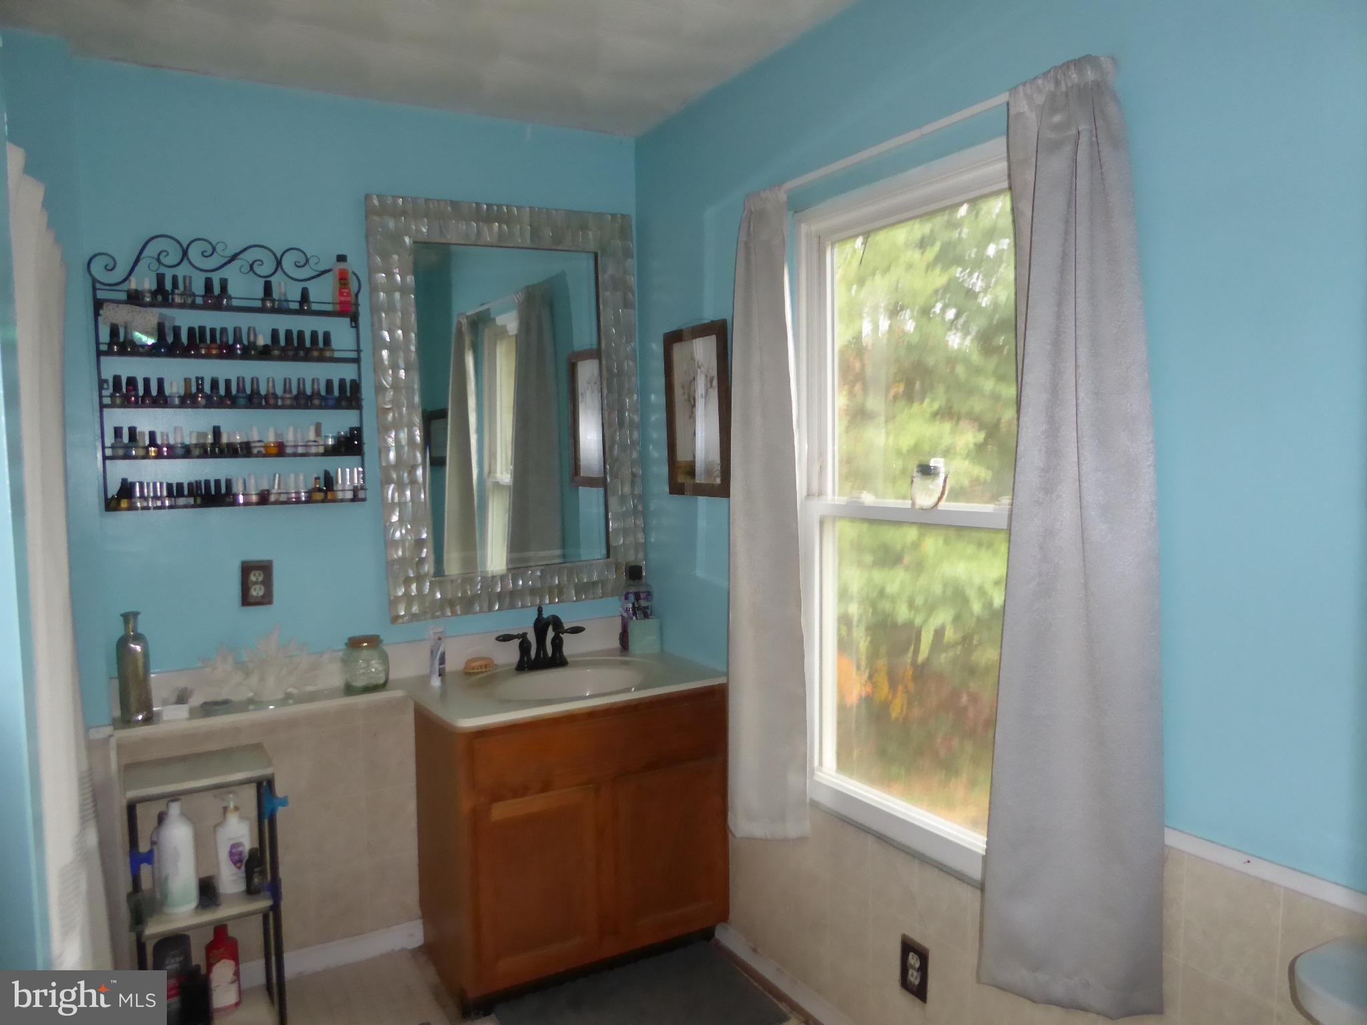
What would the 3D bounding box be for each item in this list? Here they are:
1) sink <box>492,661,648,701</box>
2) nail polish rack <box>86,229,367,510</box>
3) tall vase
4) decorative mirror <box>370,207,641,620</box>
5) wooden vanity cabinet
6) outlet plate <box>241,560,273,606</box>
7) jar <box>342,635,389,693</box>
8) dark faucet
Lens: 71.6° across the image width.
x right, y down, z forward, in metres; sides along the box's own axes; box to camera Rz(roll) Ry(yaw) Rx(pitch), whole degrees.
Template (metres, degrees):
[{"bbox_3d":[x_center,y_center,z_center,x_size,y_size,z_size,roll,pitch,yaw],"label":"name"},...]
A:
[{"bbox_3d":[-0.311,0.539,2.634,0.452,0.138,0.330,-4,4,-30],"label":"sink"},{"bbox_3d":[-1.162,-0.357,2.467,0.628,0.683,0.057,-4,4,-30],"label":"nail polish rack"},{"bbox_3d":[-1.363,0.383,2.363,0.082,0.277,0.082,-4,4,-30],"label":"tall vase"},{"bbox_3d":[-0.504,-0.307,2.847,0.809,1.185,0.035,-5,7,-30],"label":"decorative mirror"},{"bbox_3d":[-0.336,0.846,2.725,0.773,0.709,0.535,-4,4,-30],"label":"wooden vanity cabinet"},{"bbox_3d":[-1.140,0.190,2.537,0.076,0.120,0.010,-4,4,-30],"label":"outlet plate"},{"bbox_3d":[-0.879,0.414,2.612,0.128,0.153,0.128,-4,4,-30],"label":"jar"},{"bbox_3d":[-0.408,0.373,2.803,0.280,0.182,0.180,-4,4,-30],"label":"dark faucet"}]

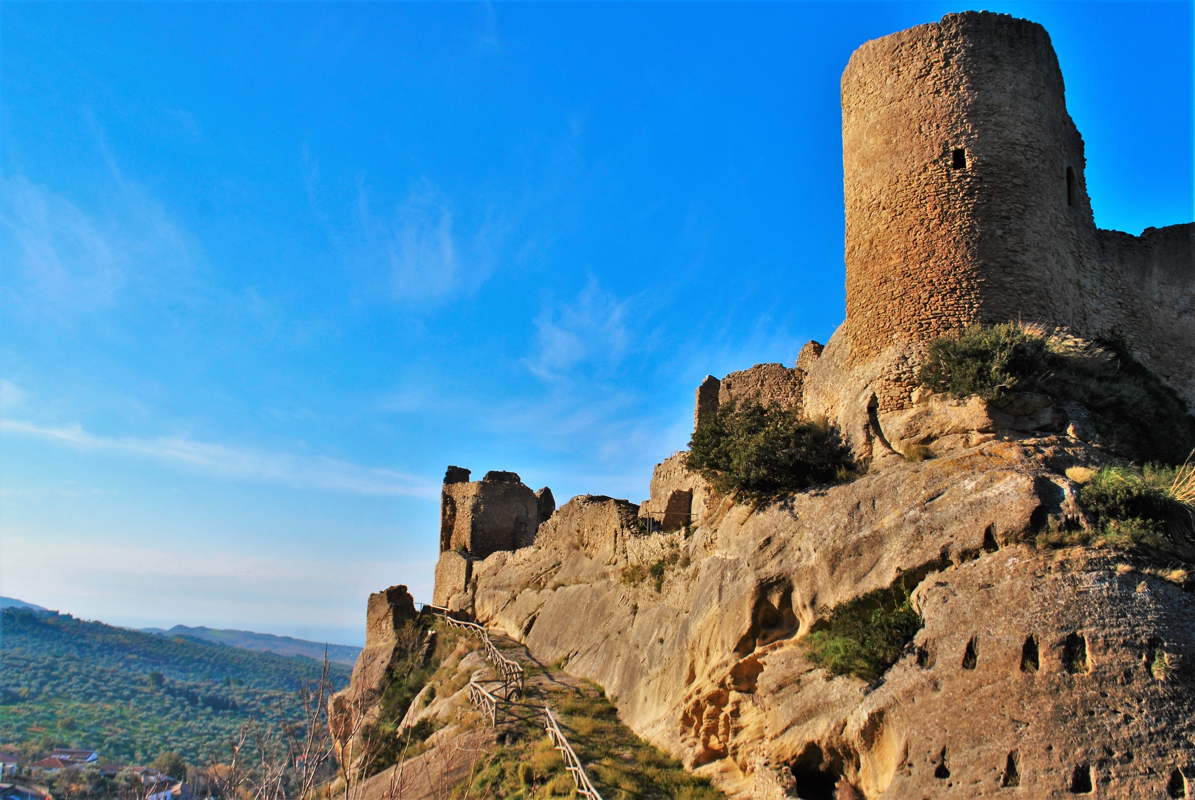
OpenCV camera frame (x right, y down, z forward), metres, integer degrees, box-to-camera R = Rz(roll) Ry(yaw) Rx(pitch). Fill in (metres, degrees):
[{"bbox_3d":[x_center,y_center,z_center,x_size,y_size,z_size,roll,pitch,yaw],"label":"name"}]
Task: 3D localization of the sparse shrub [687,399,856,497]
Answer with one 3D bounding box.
[{"bbox_3d":[7.045,1.974,36.500,6.500,3.700,4.500,-2,-14,11],"label":"sparse shrub"}]

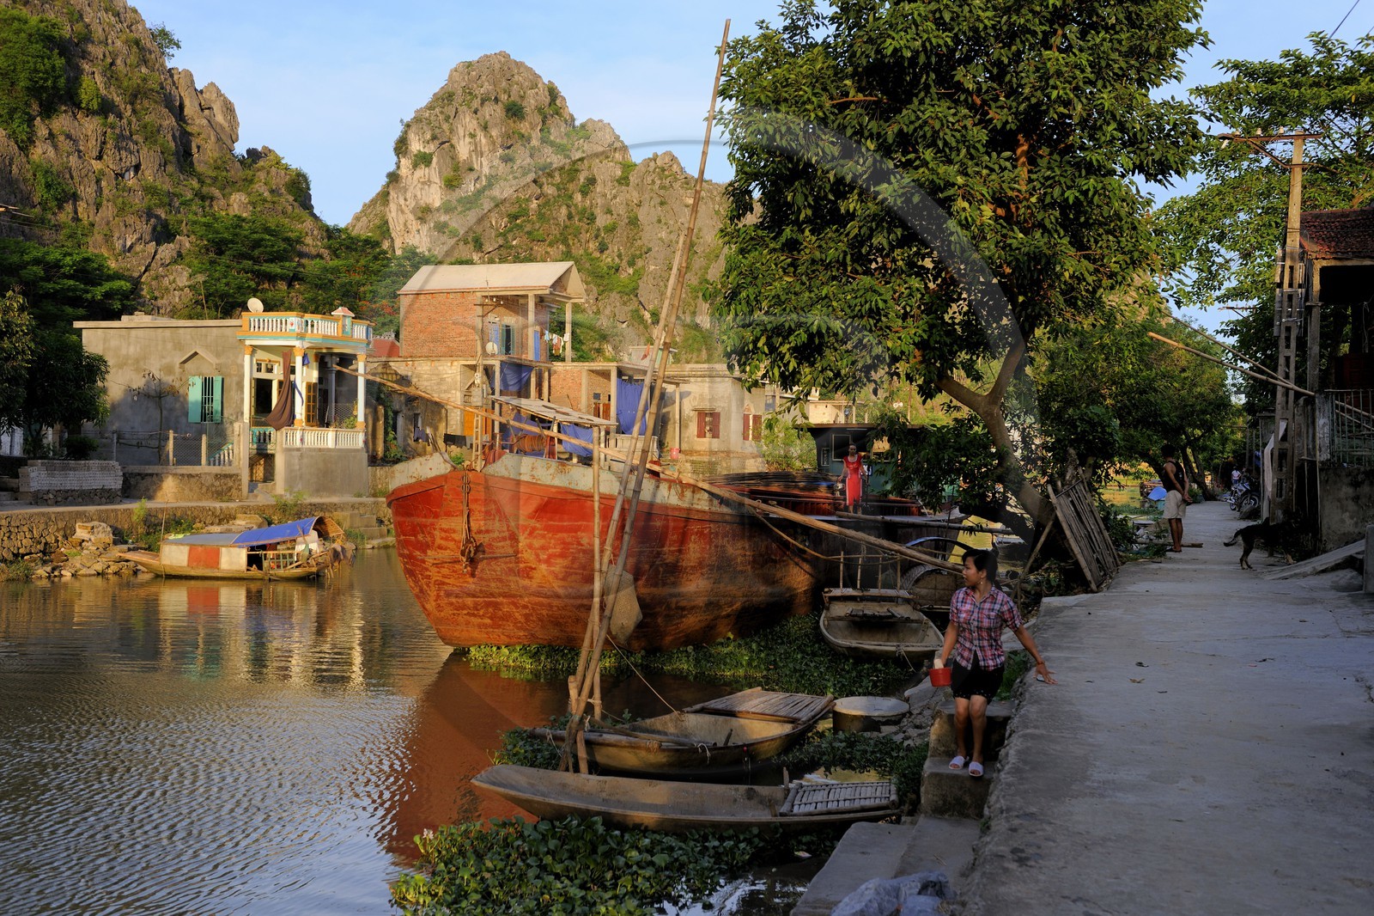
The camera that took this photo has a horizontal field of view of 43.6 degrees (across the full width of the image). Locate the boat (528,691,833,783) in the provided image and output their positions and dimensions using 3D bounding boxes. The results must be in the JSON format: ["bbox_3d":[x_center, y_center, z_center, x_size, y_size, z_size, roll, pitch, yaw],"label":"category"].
[{"bbox_3d":[0.140,2.310,14.600,1.250,0.520,2.700,0,0,41],"label":"boat"}]

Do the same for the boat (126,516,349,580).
[{"bbox_3d":[-10.300,2.070,38.800,5.300,1.500,1.500,0,0,18],"label":"boat"}]

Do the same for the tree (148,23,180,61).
[{"bbox_3d":[-42.600,-33.900,140.000,2.800,3.200,2.700,0,0,0],"label":"tree"}]

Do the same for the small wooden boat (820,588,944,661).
[{"bbox_3d":[2.500,2.210,22.300,1.450,0.650,3.600,0,0,5],"label":"small wooden boat"}]

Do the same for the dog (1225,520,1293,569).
[{"bbox_3d":[7.580,1.150,22.800,1.000,0.640,0.270,0,0,-15],"label":"dog"}]

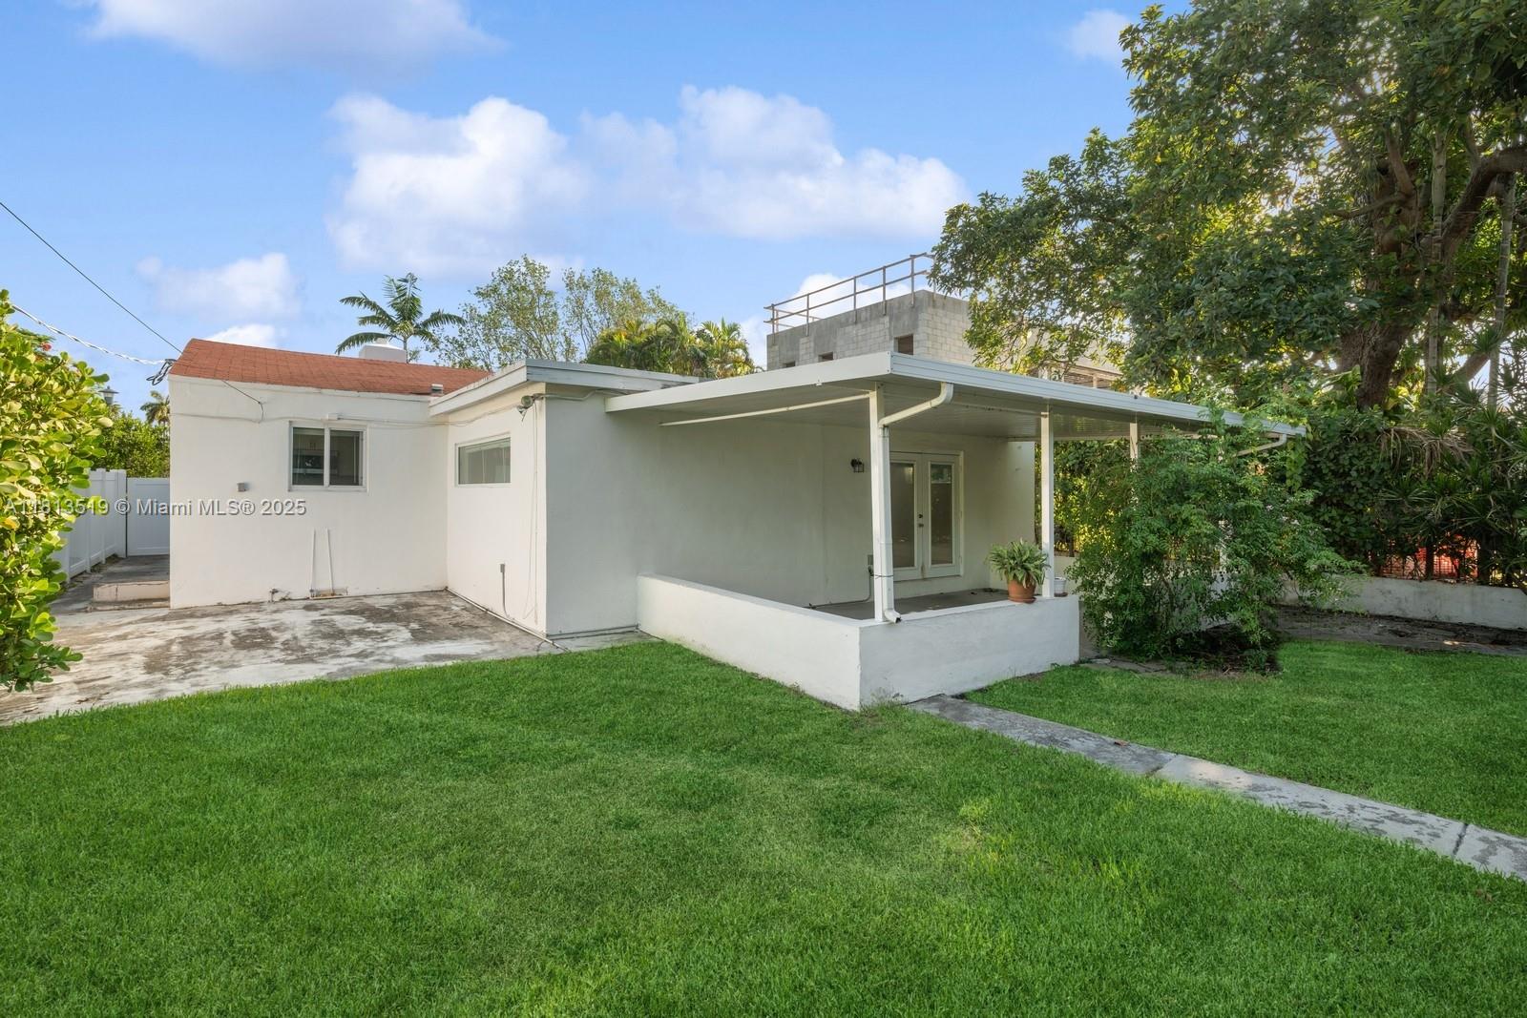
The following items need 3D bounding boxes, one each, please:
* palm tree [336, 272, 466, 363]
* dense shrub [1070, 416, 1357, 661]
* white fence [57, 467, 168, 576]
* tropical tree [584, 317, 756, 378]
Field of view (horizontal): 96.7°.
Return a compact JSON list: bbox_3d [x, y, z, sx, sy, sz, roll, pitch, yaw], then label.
[{"bbox_3d":[-12.050,-3.150,22.500,4.200,9.100,4.000,0,0,0],"label":"palm tree"},{"bbox_3d":[4.460,0.270,7.000,2.500,2.320,2.300,0,0,35],"label":"dense shrub"},{"bbox_3d":[-11.100,0.180,12.200,1.300,1.870,6.300,0,0,-37],"label":"white fence"},{"bbox_3d":[-3.300,-2.600,24.000,6.100,8.000,4.800,0,0,0],"label":"tropical tree"}]

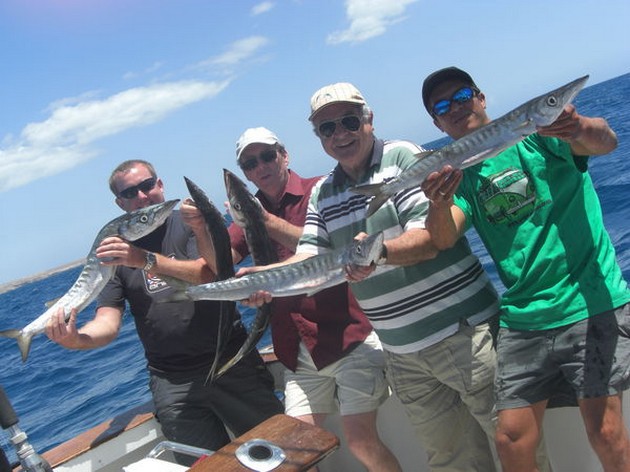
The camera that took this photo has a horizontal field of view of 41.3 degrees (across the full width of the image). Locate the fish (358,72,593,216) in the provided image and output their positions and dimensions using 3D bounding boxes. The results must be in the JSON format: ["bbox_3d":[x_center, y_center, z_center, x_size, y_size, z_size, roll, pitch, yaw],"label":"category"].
[{"bbox_3d":[0.448,-0.252,2.360,0.732,0.105,0.070,-29,1,13],"label":"fish"}]

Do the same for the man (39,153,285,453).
[{"bbox_3d":[-0.465,0.597,3.020,0.640,1.790,0.520,-19,3,-3],"label":"man"}]

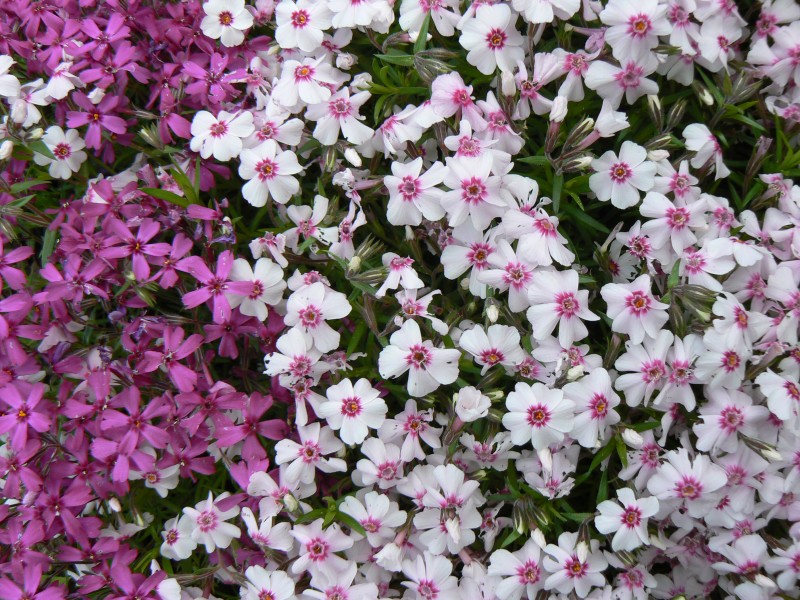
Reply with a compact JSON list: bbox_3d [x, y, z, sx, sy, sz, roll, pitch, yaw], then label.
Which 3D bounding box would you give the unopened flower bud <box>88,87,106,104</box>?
[{"bbox_3d":[-0.100,-0.068,0.275,0.005,0.007,0.005,25,34,0],"label":"unopened flower bud"}]

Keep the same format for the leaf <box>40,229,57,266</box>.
[{"bbox_3d":[-0.123,-0.018,0.290,0.003,0.002,0.013,13,83,-23],"label":"leaf"}]

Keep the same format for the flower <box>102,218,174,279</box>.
[{"bbox_3d":[-0.084,-0.016,0.266,0.021,0.007,0.021,0,72,-3],"label":"flower"}]

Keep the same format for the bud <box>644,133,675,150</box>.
[{"bbox_3d":[0.087,-0.053,0.278,0.011,0.004,0.004,-27,58,22],"label":"bud"}]

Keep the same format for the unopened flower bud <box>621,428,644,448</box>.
[{"bbox_3d":[0.077,0.046,0.276,0.004,0.004,0.007,-52,47,2],"label":"unopened flower bud"}]

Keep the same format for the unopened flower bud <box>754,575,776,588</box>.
[{"bbox_3d":[0.116,0.090,0.265,0.008,0.004,0.004,26,90,18],"label":"unopened flower bud"}]

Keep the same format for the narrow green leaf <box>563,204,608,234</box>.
[{"bbox_3d":[0.064,-0.028,0.285,0.018,0.002,0.004,31,56,12],"label":"narrow green leaf"}]

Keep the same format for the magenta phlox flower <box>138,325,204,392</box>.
[{"bbox_3d":[-0.071,0.018,0.260,0.021,0.007,0.022,-1,78,6],"label":"magenta phlox flower"}]

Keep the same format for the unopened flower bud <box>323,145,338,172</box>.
[{"bbox_3d":[-0.023,-0.047,0.275,0.004,0.004,0.009,-3,72,-1],"label":"unopened flower bud"}]

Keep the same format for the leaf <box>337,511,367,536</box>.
[{"bbox_3d":[-0.015,0.068,0.254,0.011,0.002,0.003,39,68,11],"label":"leaf"}]

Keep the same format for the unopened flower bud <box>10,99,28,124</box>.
[{"bbox_3d":[-0.121,-0.060,0.265,0.005,0.009,0.005,5,24,-2],"label":"unopened flower bud"}]

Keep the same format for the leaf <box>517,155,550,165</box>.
[{"bbox_3d":[0.046,-0.049,0.288,0.012,0.003,0.002,-3,9,-6],"label":"leaf"}]

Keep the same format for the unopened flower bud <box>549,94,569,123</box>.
[{"bbox_3d":[0.050,-0.060,0.262,0.005,0.009,0.005,11,24,0],"label":"unopened flower bud"}]

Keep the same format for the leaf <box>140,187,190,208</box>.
[{"bbox_3d":[-0.076,-0.033,0.270,0.017,0.002,0.004,15,63,1],"label":"leaf"}]

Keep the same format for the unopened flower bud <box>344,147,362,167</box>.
[{"bbox_3d":[-0.016,-0.049,0.283,0.004,0.004,0.007,-36,80,3],"label":"unopened flower bud"}]

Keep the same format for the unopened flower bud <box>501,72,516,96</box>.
[{"bbox_3d":[0.036,-0.072,0.278,0.005,0.009,0.005,2,28,-1],"label":"unopened flower bud"}]

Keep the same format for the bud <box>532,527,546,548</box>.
[{"bbox_3d":[0.044,0.075,0.262,0.004,0.004,0.008,-26,72,0],"label":"bud"}]

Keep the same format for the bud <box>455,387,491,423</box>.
[{"bbox_3d":[0.023,0.033,0.260,0.011,0.011,0.011,15,54,-19],"label":"bud"}]

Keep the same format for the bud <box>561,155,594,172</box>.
[{"bbox_3d":[0.057,-0.043,0.265,0.011,0.005,0.005,-13,76,15],"label":"bud"}]

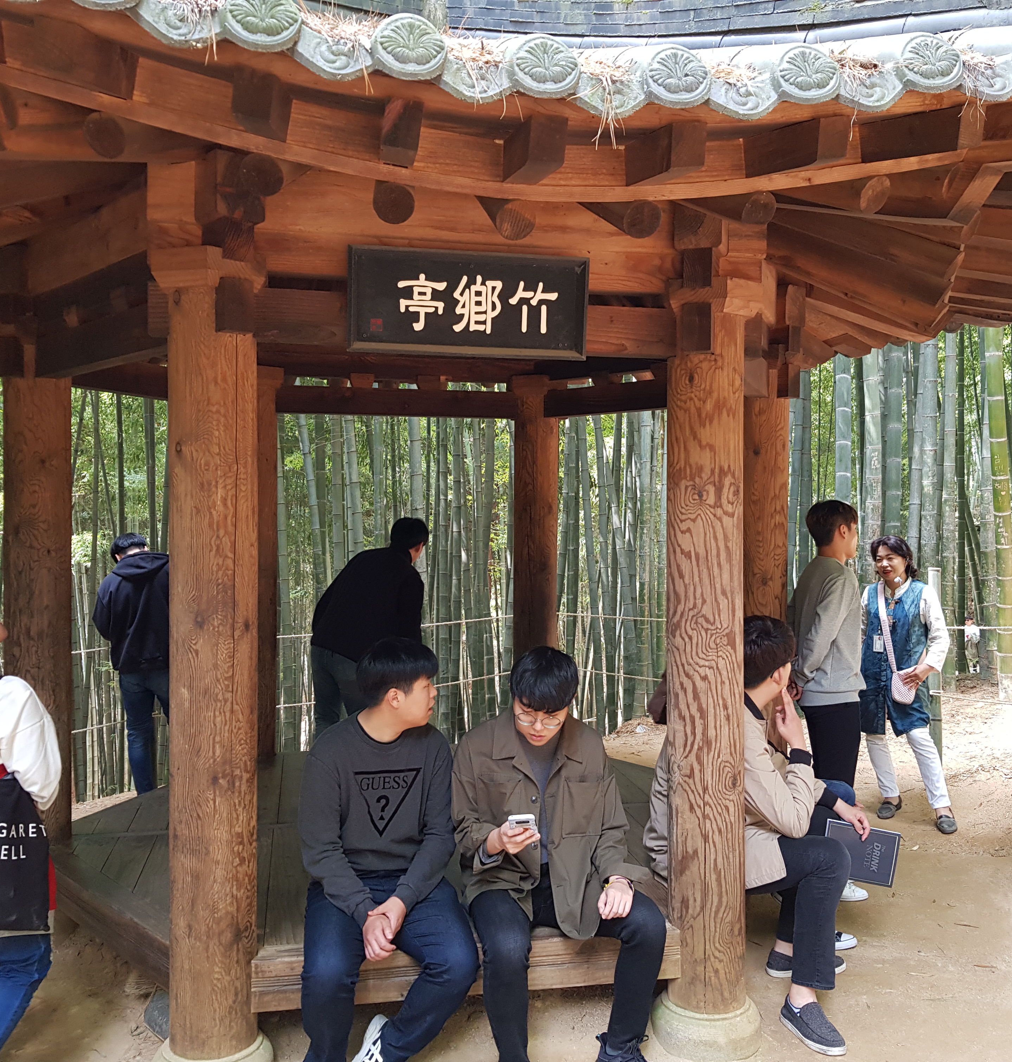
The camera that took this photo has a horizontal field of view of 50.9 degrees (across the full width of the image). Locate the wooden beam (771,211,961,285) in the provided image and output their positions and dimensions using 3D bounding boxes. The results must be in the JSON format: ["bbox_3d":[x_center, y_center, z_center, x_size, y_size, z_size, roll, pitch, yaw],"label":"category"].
[{"bbox_3d":[1.086,-0.896,3.304,0.618,0.100,0.100,25,14,29],"label":"wooden beam"}]

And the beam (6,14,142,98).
[{"bbox_3d":[-0.838,-0.912,2.063,0.075,0.107,0.331,0,14,9],"label":"beam"}]

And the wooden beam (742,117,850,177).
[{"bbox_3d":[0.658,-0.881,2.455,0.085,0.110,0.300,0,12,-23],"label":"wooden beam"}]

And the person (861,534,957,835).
[{"bbox_3d":[2.042,0.784,5.400,0.500,1.490,0.340,2,2,36],"label":"person"}]

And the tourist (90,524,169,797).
[{"bbox_3d":[-1.899,0.778,5.609,0.513,1.550,0.373,0,1,-20],"label":"tourist"}]

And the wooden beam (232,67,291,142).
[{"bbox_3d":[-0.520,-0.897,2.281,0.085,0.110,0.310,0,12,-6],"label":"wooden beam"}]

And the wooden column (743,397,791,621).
[{"bbox_3d":[1.061,0.357,4.451,0.223,1.861,0.223,0,2,-11],"label":"wooden column"}]

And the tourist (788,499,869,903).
[{"bbox_3d":[1.354,0.718,4.480,0.290,1.670,0.430,-1,2,-39],"label":"tourist"}]

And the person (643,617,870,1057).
[{"bbox_3d":[0.847,0.917,3.580,0.664,1.258,0.629,0,1,19],"label":"person"}]

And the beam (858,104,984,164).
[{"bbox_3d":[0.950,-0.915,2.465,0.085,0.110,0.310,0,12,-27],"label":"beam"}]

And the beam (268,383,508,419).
[{"bbox_3d":[-0.544,-0.648,5.361,1.339,0.145,0.110,0,2,-11],"label":"beam"}]

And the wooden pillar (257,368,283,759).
[{"bbox_3d":[-1.303,0.172,5.511,0.256,2.022,0.256,0,1,-13],"label":"wooden pillar"}]

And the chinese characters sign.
[{"bbox_3d":[-0.105,-0.641,3.016,0.682,0.286,0.058,0,9,-12],"label":"chinese characters sign"}]

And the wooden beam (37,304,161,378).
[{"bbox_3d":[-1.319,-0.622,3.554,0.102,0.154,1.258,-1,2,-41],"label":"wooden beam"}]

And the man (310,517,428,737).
[{"bbox_3d":[-0.719,0.728,5.600,0.520,1.580,0.600,2,2,41],"label":"man"}]

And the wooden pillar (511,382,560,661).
[{"bbox_3d":[0.162,0.169,5.785,0.261,2.017,0.261,0,1,0],"label":"wooden pillar"}]

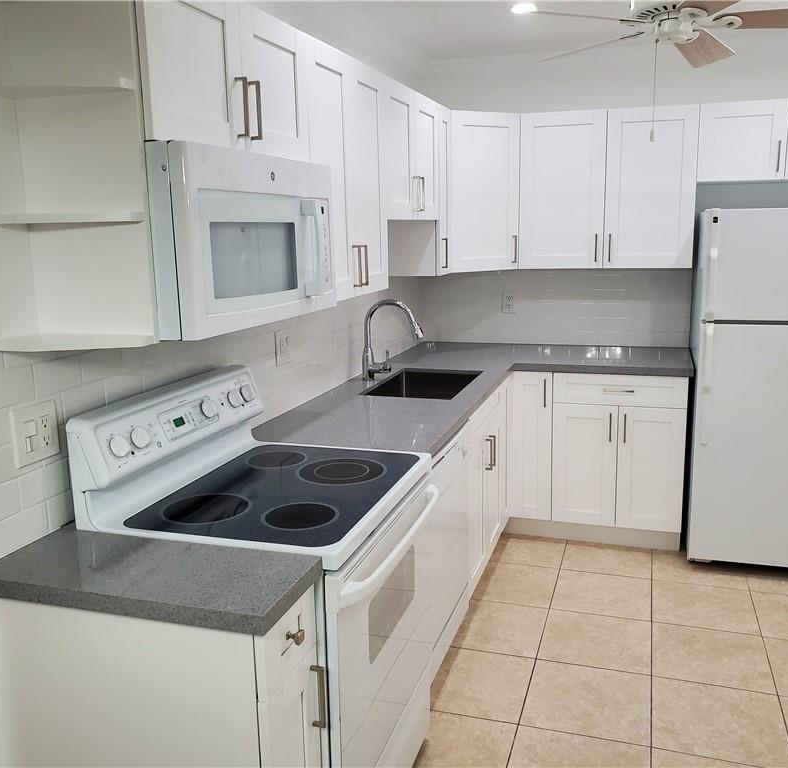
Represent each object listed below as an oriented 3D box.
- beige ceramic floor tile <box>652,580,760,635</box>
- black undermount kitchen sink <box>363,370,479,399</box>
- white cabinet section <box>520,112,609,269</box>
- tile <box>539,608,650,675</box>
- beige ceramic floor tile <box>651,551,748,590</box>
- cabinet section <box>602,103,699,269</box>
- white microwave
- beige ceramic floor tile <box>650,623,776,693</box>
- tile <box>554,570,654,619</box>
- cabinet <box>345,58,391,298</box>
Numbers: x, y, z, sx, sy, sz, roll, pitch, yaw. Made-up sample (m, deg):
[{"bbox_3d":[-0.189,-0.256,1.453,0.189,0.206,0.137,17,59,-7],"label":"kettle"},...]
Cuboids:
[{"bbox_3d":[1.299,0.937,3.228,0.405,0.010,0.402,2,12,18],"label":"beige ceramic floor tile"},{"bbox_3d":[0.140,0.101,3.339,0.390,0.220,0.615,2,12,18],"label":"black undermount kitchen sink"},{"bbox_3d":[0.887,-0.984,3.979,0.419,0.756,0.338,2,11,18],"label":"white cabinet section"},{"bbox_3d":[0.787,0.998,2.984,0.405,0.010,0.402,2,12,18],"label":"tile"},{"bbox_3d":[1.425,0.859,3.599,0.405,0.010,0.402,2,12,18],"label":"beige ceramic floor tile"},{"bbox_3d":[1.282,-0.967,3.849,0.415,0.756,0.338,2,11,18],"label":"cabinet section"},{"bbox_3d":[-0.462,-0.354,1.909,0.420,0.395,0.755,2,12,18],"label":"white microwave"},{"bbox_3d":[1.172,1.014,2.859,0.403,0.010,0.399,2,12,18],"label":"beige ceramic floor tile"},{"bbox_3d":[0.914,0.920,3.360,0.402,0.010,0.400,2,12,18],"label":"tile"},{"bbox_3d":[-0.239,-0.706,2.729,0.334,0.754,0.332,2,12,18],"label":"cabinet"}]

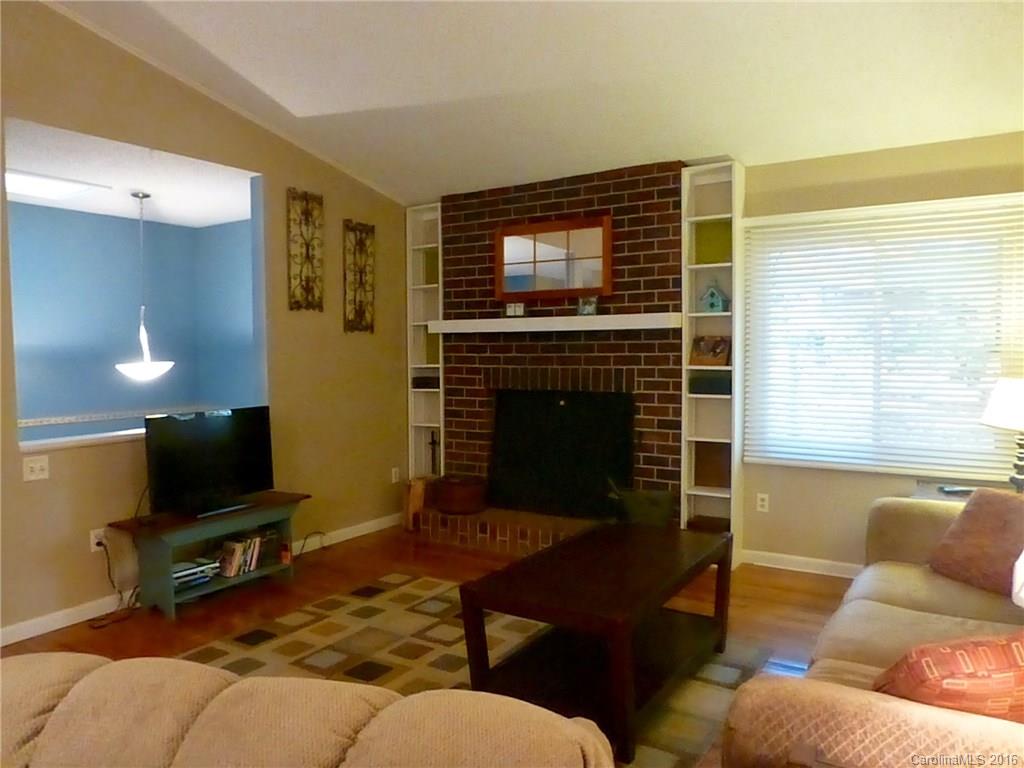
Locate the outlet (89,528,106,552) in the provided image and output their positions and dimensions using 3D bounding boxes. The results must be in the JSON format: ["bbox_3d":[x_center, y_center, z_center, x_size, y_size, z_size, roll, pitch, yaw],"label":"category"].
[{"bbox_3d":[-2.115,0.794,3.626,0.018,0.114,0.070,2,4,32],"label":"outlet"}]

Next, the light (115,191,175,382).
[{"bbox_3d":[-2.616,-0.679,5.036,0.431,1.323,0.431,2,4,32],"label":"light"}]

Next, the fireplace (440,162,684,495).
[{"bbox_3d":[0.301,-0.167,4.986,1.875,2.460,0.403,2,4,32],"label":"fireplace"}]

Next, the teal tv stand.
[{"bbox_3d":[-1.634,0.940,3.964,0.400,0.482,1.022,2,4,32],"label":"teal tv stand"}]

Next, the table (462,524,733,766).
[{"bbox_3d":[0.415,0.975,3.028,0.667,0.482,1.240,2,4,32],"label":"table"}]

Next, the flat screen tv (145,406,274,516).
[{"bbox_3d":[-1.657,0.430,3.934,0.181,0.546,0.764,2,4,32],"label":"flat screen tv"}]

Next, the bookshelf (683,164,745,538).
[{"bbox_3d":[1.261,-0.104,4.458,0.309,2.460,0.257,2,4,32],"label":"bookshelf"}]

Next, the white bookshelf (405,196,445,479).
[{"bbox_3d":[-0.601,-0.151,5.639,0.334,2.453,0.257,2,4,32],"label":"white bookshelf"}]

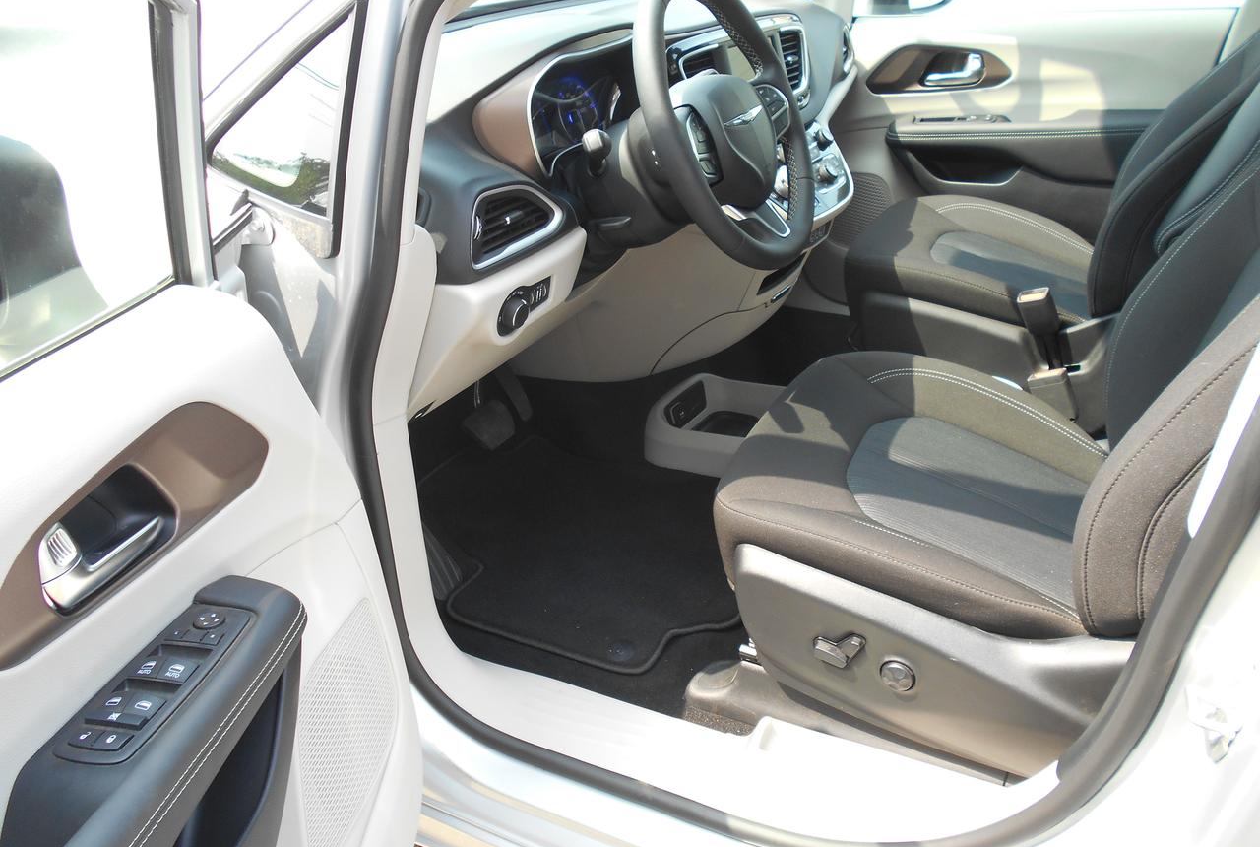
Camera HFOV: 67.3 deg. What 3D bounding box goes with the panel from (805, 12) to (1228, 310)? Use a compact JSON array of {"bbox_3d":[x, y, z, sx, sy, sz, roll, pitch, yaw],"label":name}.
[{"bbox_3d":[0.807,-0.573,2.162,0.900,0.670,0.150,9,31,27],"label":"panel"}]

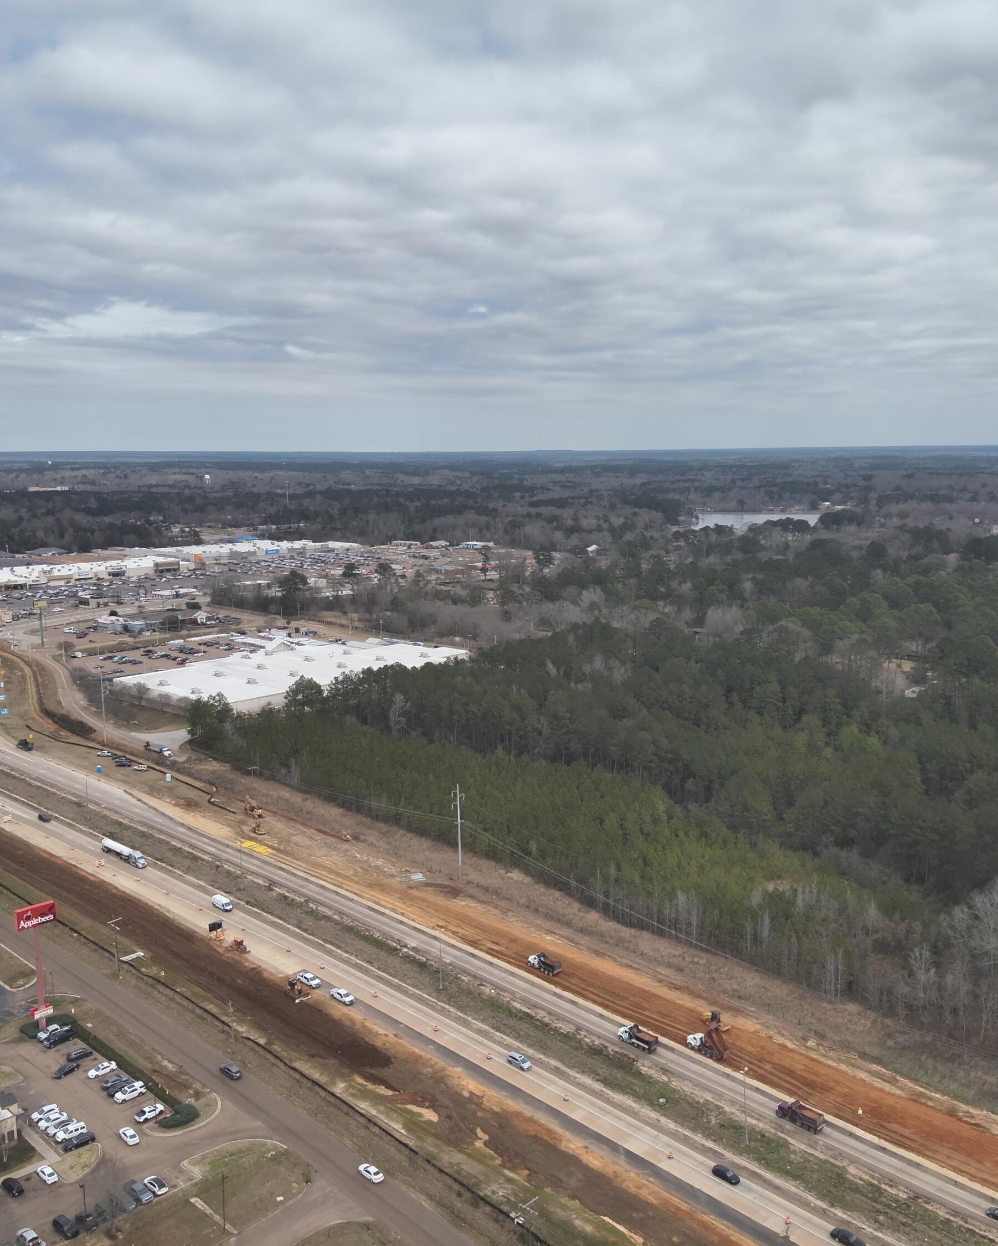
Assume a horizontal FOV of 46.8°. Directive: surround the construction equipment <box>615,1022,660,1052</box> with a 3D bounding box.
[{"bbox_3d":[26.841,79.886,222.004,2.600,3.300,8.295,-8,12,-43],"label":"construction equipment"}]

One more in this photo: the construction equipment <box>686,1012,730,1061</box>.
[{"bbox_3d":[39.937,79.163,219.991,2.700,6.200,8.033,-8,12,-41],"label":"construction equipment"}]

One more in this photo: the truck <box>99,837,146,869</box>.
[{"bbox_3d":[-94.554,58.184,290.813,2.600,3.600,19.044,-9,12,-44],"label":"truck"}]

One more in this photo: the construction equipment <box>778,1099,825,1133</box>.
[{"bbox_3d":[52.418,85.595,200.416,2.600,3.300,8.119,-8,12,-43],"label":"construction equipment"}]

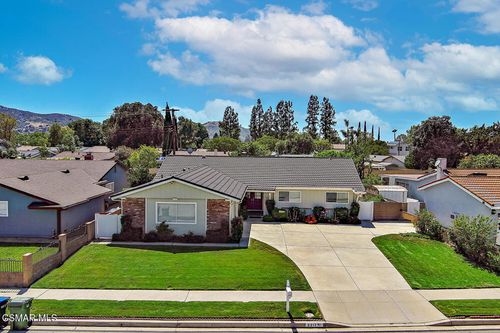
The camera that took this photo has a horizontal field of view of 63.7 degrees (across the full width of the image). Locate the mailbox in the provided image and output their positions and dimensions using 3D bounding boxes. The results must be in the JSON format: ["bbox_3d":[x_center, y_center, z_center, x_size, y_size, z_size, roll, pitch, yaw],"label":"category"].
[{"bbox_3d":[1.536,5.258,16.172,0.230,1.290,0.500,1,4,1],"label":"mailbox"}]

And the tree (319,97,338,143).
[{"bbox_3d":[19.108,-8.804,98.000,4.870,16.420,4.870,1,4,4],"label":"tree"}]

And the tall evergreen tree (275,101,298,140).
[{"bbox_3d":[11.537,-11.501,130.623,7.000,19.340,7.000,1,4,3],"label":"tall evergreen tree"}]

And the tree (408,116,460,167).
[{"bbox_3d":[27.496,-2.520,60.000,7.750,9.830,7.750,1,4,4],"label":"tree"}]

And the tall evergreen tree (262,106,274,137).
[{"bbox_3d":[5.894,-10.716,130.569,4.200,17.680,4.200,1,4,3],"label":"tall evergreen tree"}]

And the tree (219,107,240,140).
[{"bbox_3d":[-6.698,-10.692,130.560,6.800,17.400,6.800,1,4,3],"label":"tree"}]

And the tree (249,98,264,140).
[{"bbox_3d":[1.704,-8.656,98.000,3.650,15.750,3.650,1,4,4],"label":"tree"}]

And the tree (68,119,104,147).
[{"bbox_3d":[-33.301,-4.853,82.000,7.330,9.820,7.330,1,4,4],"label":"tree"}]

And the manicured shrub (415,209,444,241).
[{"bbox_3d":[11.860,3.777,26.600,1.980,2.000,1.980,1,4,4],"label":"manicured shrub"}]

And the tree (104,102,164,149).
[{"bbox_3d":[-25.311,-6.722,88.469,13.000,14.570,13.000,1,4,3],"label":"tree"}]

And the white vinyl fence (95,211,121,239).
[{"bbox_3d":[-9.274,3.902,26.281,1.760,1.660,0.100,1,4,3],"label":"white vinyl fence"}]

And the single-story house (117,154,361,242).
[{"bbox_3d":[0.408,1.845,35.131,18.100,4.800,18.600,1,4,3],"label":"single-story house"}]

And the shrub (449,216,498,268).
[{"bbox_3d":[13.218,4.151,23.714,2.550,2.400,2.400,1,4,3],"label":"shrub"}]

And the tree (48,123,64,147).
[{"bbox_3d":[-39.411,-4.479,82.000,3.420,8.940,3.420,1,4,4],"label":"tree"}]

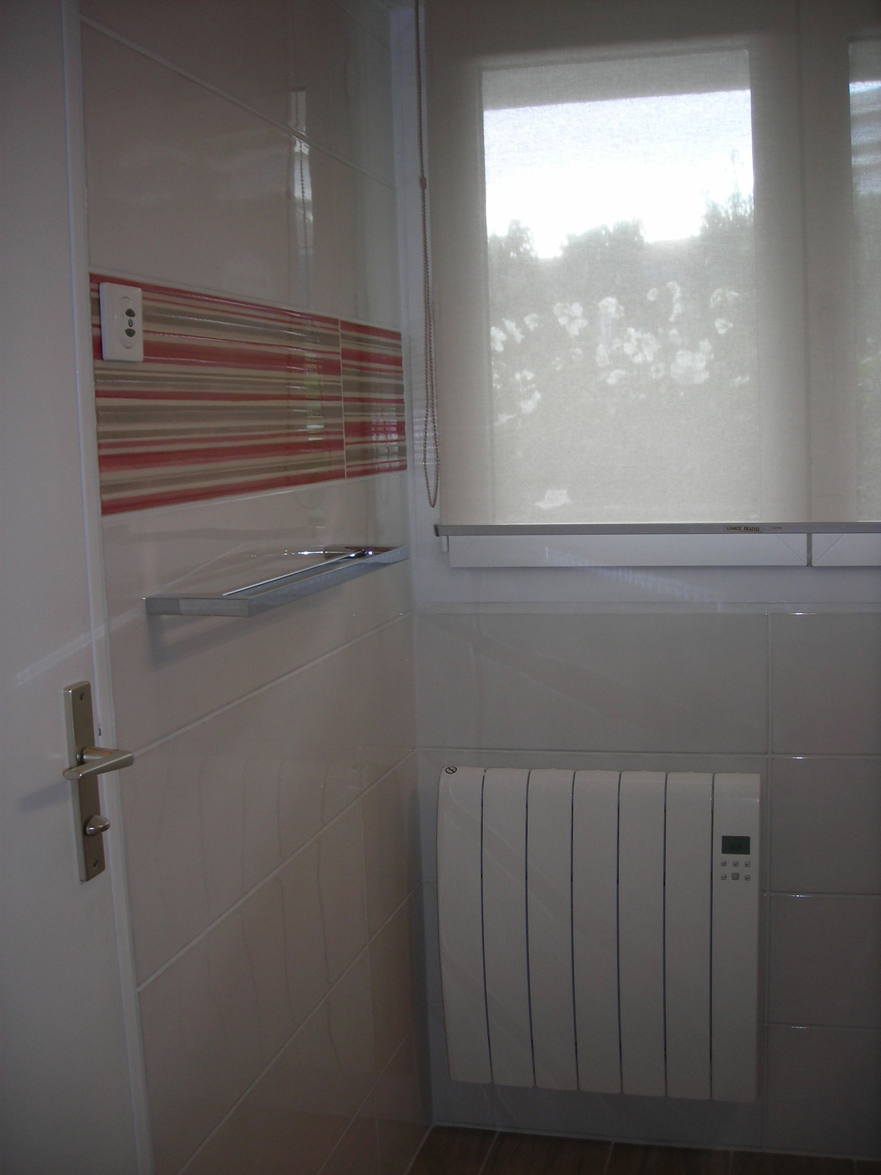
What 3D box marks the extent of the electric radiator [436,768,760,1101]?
[{"bbox_3d":[0.278,0.610,2.250,0.553,0.583,0.105,0,7,14],"label":"electric radiator"}]

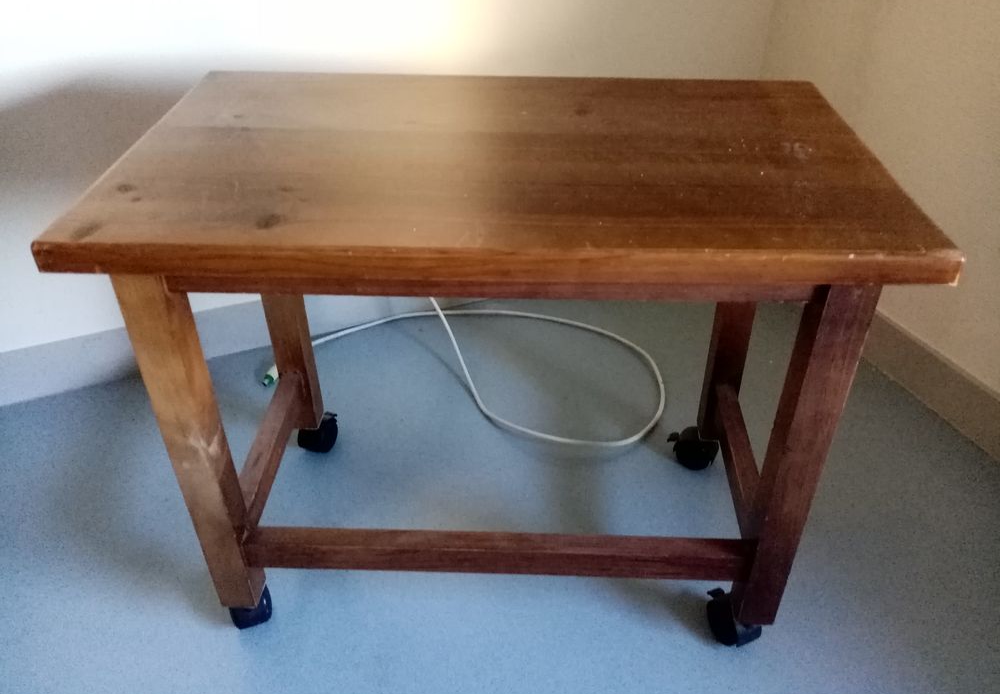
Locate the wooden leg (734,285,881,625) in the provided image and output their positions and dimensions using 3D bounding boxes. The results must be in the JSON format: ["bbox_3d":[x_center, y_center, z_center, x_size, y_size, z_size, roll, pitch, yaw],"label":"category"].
[{"bbox_3d":[0.286,0.114,0.731,0.040,0.466,0.040,1,36,3],"label":"wooden leg"}]

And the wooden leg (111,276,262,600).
[{"bbox_3d":[-0.304,0.099,0.762,0.040,0.466,0.040,2,36,2],"label":"wooden leg"}]

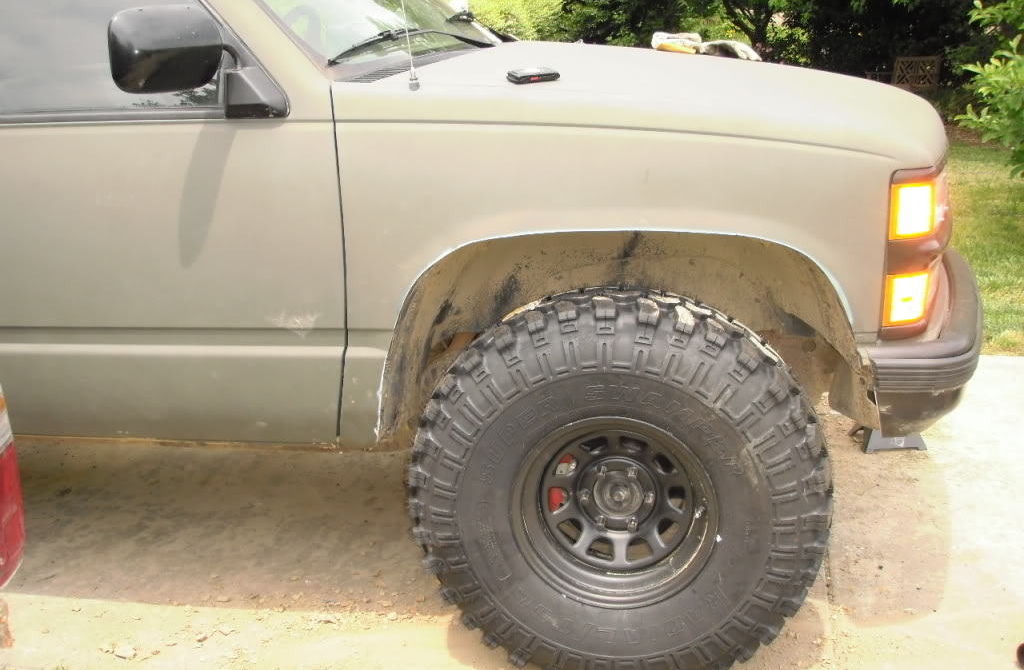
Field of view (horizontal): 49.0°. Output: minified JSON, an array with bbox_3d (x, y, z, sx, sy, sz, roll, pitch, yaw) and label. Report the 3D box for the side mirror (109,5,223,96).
[{"bbox_3d":[-0.646,-0.530,2.110,0.120,0.170,0.240,-1,15,2],"label":"side mirror"}]

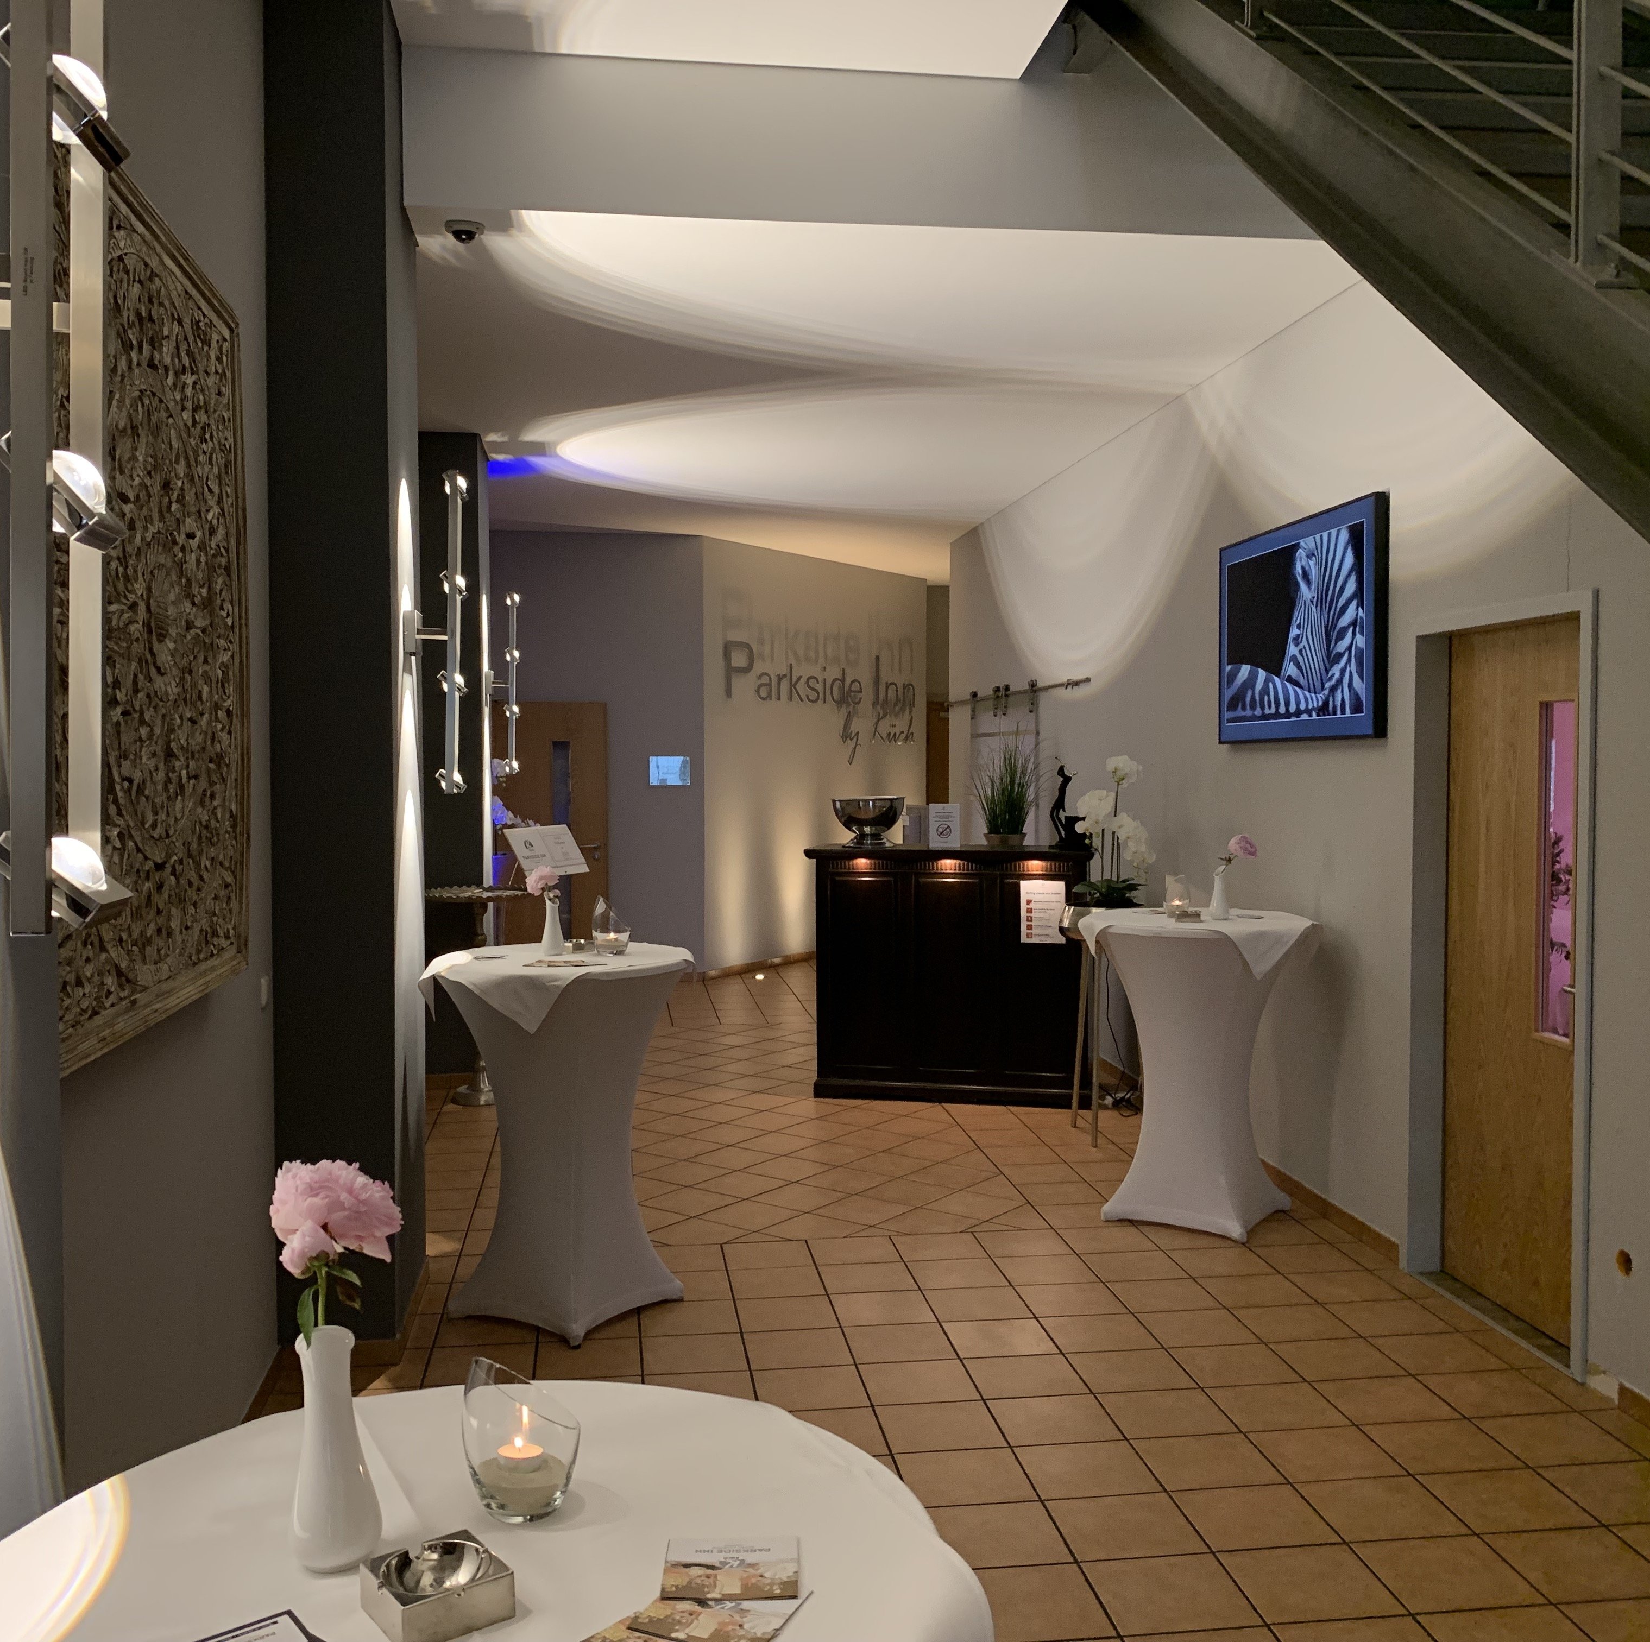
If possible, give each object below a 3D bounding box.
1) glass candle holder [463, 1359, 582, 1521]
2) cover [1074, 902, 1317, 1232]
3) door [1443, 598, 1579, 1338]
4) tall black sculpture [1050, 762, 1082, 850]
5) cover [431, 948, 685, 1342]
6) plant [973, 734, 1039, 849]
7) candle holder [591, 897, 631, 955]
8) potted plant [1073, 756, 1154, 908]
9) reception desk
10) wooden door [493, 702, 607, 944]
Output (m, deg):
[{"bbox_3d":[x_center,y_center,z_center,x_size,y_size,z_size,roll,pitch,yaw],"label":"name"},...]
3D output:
[{"bbox_3d":[-0.244,0.492,1.319,0.093,0.130,0.093,0,2,0],"label":"glass candle holder"},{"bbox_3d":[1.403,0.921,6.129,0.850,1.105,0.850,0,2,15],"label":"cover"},{"bbox_3d":[2.128,0.464,4.998,0.060,2.100,0.900,0,2,-7],"label":"door"},{"bbox_3d":[1.181,-0.070,7.993,0.190,0.440,0.130,0,2,13],"label":"tall black sculpture"},{"bbox_3d":[-0.797,0.969,5.093,0.820,1.100,0.820,0,2,0],"label":"cover"},{"bbox_3d":[0.916,-0.151,8.310,0.360,0.590,0.360,0,2,0],"label":"plant"},{"bbox_3d":[-0.673,0.327,5.174,0.119,0.175,0.119,0,2,0],"label":"candle holder"},{"bbox_3d":[1.295,0.062,7.388,0.370,0.700,0.350,0,2,0],"label":"potted plant"},{"bbox_3d":[0.657,0.767,8.378,1.420,1.250,0.600,0,2,13],"label":"reception desk"},{"bbox_3d":[-2.132,0.169,12.695,0.930,2.130,0.080,0,2,-7],"label":"wooden door"}]

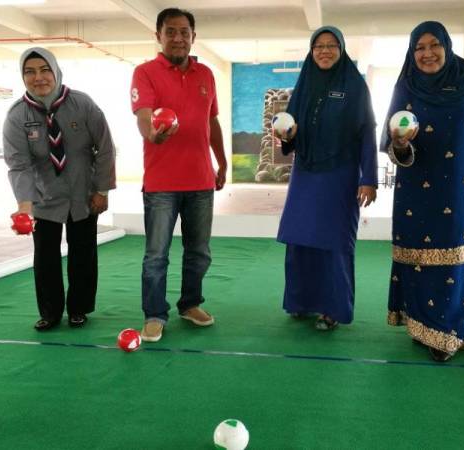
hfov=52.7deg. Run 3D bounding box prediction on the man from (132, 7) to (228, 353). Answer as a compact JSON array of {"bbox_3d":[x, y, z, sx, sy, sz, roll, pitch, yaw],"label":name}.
[{"bbox_3d":[-0.280,-0.233,2.268,0.500,1.670,0.720,-1,7,-5],"label":"man"}]

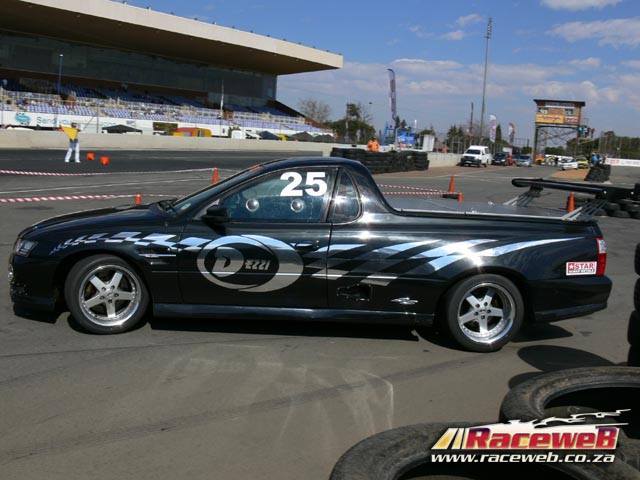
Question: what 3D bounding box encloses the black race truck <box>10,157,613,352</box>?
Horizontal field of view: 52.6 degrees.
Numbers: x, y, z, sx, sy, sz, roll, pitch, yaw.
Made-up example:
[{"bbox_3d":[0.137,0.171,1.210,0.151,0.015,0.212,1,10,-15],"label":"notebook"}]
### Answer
[{"bbox_3d":[0.015,-0.024,5.736,5.080,1.450,1.860,3,9,-3],"label":"black race truck"}]

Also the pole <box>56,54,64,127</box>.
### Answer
[{"bbox_3d":[-21.178,-11.464,52.466,0.400,6.900,0.300,10,11,34],"label":"pole"}]

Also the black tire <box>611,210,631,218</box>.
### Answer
[{"bbox_3d":[8.135,-0.717,17.490,0.560,0.190,0.560,4,9,-1],"label":"black tire"}]

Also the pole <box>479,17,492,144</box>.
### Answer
[{"bbox_3d":[26.415,-24.160,103.283,1.000,22.200,1.800,10,11,34],"label":"pole"}]

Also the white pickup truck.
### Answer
[{"bbox_3d":[13.556,-7.210,55.861,1.750,1.820,5.000,8,10,24],"label":"white pickup truck"}]

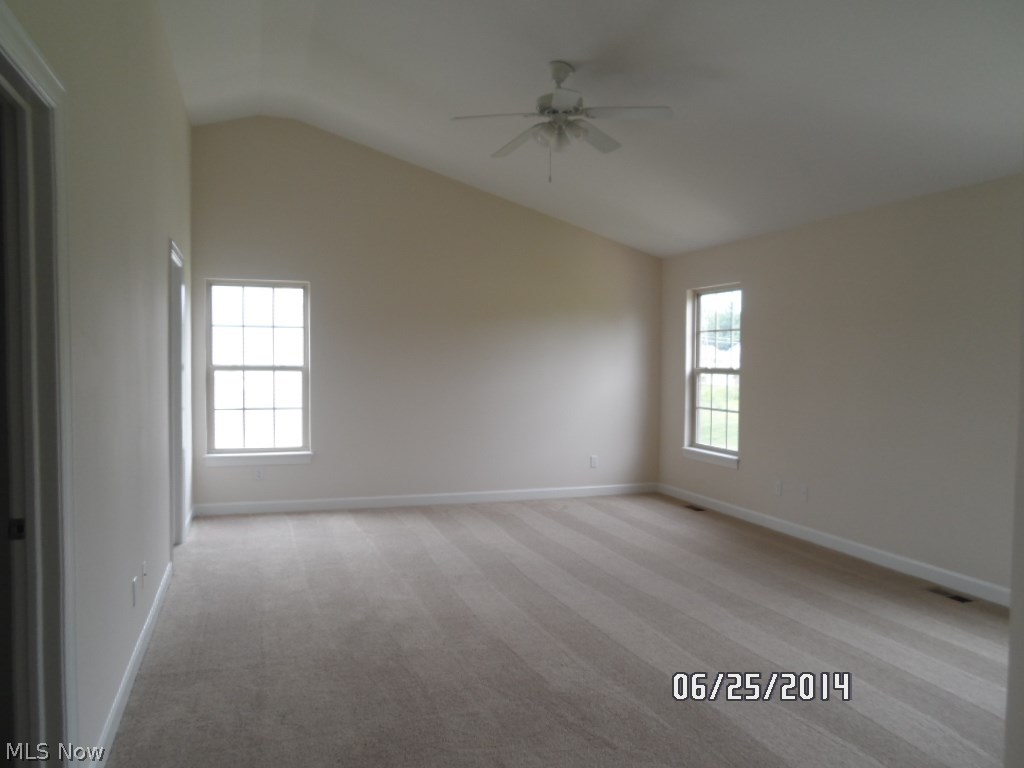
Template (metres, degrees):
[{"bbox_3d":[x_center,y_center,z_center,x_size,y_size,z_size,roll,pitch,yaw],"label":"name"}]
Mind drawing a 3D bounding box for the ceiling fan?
[{"bbox_3d":[0.278,-1.593,4.236,1.240,0.490,1.220,0,2,0],"label":"ceiling fan"}]

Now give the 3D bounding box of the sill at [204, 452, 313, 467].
[{"bbox_3d":[-2.223,0.678,6.534,0.902,0.111,0.100,0,2,-19],"label":"sill"}]

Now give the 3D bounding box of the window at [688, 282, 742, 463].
[{"bbox_3d":[1.906,-0.085,6.950,0.120,1.639,0.887,0,2,-19],"label":"window"}]

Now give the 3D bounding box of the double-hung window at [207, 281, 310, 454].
[{"bbox_3d":[-2.232,-0.142,6.540,0.865,1.542,0.110,0,2,-19],"label":"double-hung window"}]

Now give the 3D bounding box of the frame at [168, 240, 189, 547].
[{"bbox_3d":[-2.348,0.132,5.101,0.130,2.127,0.980,0,2,-19],"label":"frame"}]

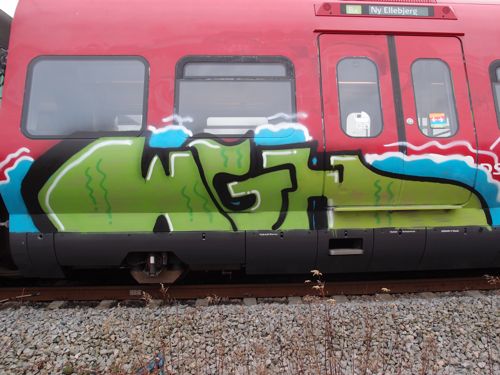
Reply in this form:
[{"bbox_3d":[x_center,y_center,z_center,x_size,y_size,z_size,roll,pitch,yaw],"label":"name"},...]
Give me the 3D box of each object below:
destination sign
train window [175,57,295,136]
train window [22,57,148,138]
[{"bbox_3d":[1.665,-2.140,4.848,1.154,0.155,0.080,0,-13,-3],"label":"destination sign"},{"bbox_3d":[-0.156,-1.016,4.532,1.346,0.981,0.080,0,-12,-3],"label":"train window"},{"bbox_3d":[-1.798,-1.000,4.452,1.354,0.983,0.080,0,-12,-3],"label":"train window"}]

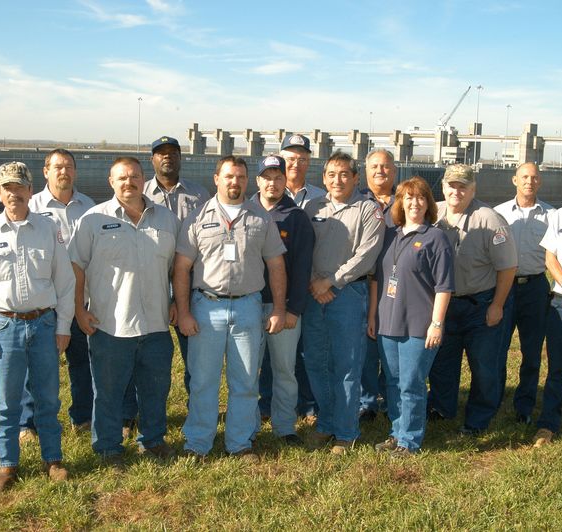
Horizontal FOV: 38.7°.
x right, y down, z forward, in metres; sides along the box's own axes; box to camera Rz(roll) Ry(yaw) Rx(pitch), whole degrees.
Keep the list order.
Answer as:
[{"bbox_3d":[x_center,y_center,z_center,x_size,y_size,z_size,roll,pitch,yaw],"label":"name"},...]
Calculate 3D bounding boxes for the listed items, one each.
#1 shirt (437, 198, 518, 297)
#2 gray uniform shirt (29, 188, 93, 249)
[{"bbox_3d":[1.267,-0.123,5.233,0.540,0.650,0.340,8,10,38],"label":"shirt"},{"bbox_3d":[-1.309,-0.142,4.800,0.500,0.680,0.290,-1,8,-18],"label":"gray uniform shirt"}]

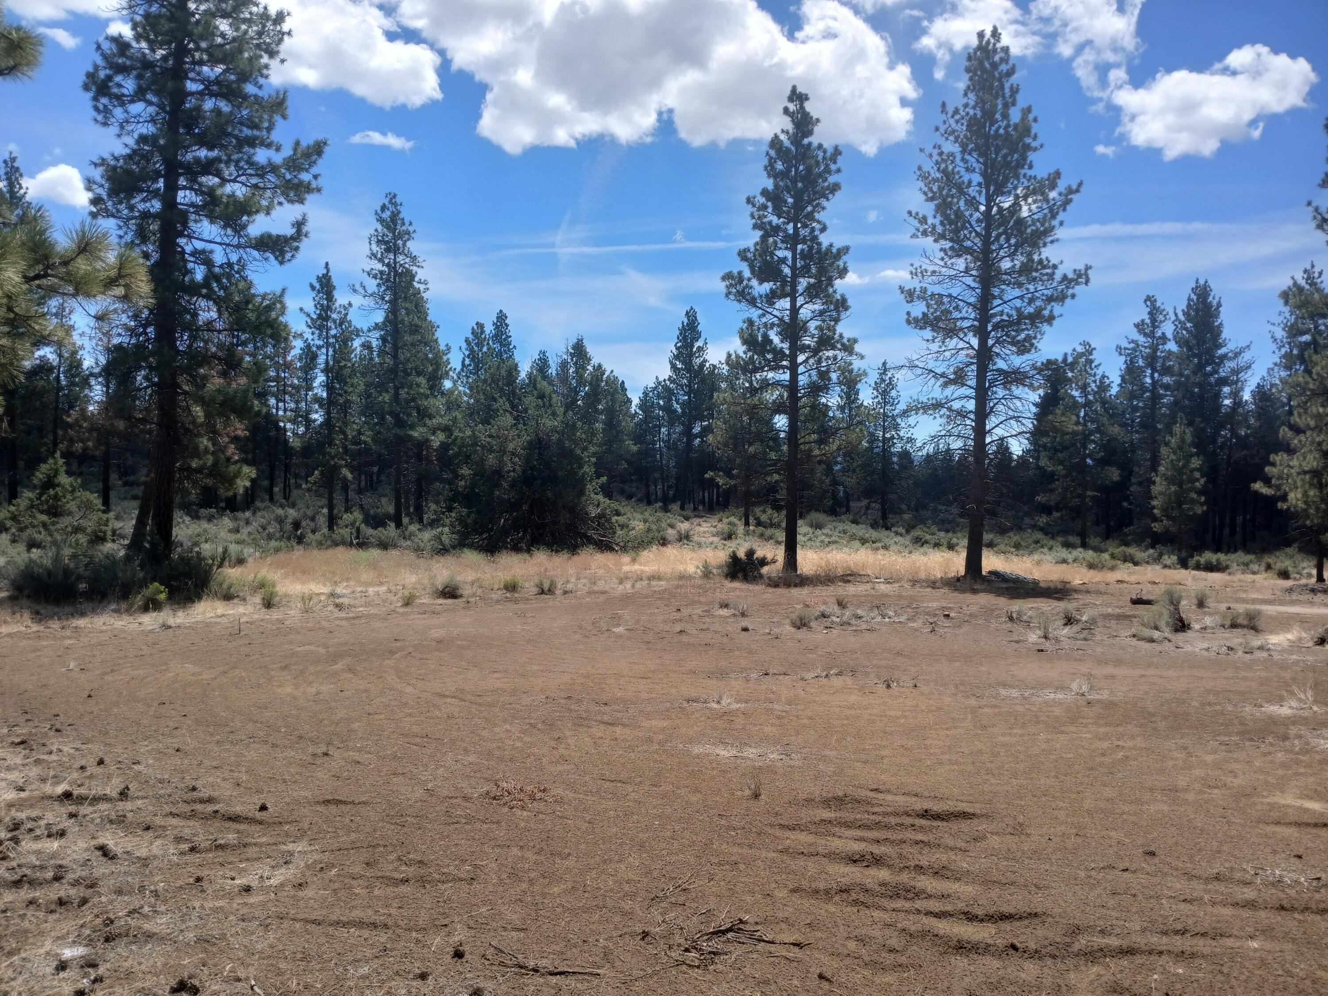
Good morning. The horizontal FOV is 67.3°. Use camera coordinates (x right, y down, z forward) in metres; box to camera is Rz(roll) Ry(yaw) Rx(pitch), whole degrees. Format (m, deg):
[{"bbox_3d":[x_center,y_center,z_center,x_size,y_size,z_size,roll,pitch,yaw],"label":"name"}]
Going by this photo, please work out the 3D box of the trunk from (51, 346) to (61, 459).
[{"bbox_3d":[-31.695,-4.679,52.000,0.350,6.300,0.320,2,0,0],"label":"trunk"}]

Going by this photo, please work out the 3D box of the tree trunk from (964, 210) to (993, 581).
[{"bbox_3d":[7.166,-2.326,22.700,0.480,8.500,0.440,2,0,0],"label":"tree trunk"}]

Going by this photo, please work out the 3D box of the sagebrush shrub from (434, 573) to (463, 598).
[{"bbox_3d":[-3.765,1.529,17.400,0.490,0.430,0.450,1,0,0],"label":"sagebrush shrub"}]

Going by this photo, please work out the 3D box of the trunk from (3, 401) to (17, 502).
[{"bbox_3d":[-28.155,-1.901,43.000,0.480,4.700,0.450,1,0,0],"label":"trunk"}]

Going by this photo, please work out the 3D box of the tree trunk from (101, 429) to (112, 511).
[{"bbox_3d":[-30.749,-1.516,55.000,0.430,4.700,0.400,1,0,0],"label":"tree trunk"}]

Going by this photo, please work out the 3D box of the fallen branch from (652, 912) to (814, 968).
[{"bbox_3d":[0.235,1.560,3.550,0.560,0.080,0.340,1,0,0],"label":"fallen branch"}]

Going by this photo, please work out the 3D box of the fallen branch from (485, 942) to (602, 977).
[{"bbox_3d":[-0.415,1.575,3.420,0.430,0.045,0.140,1,0,26],"label":"fallen branch"}]

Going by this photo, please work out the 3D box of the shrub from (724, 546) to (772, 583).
[{"bbox_3d":[1.811,1.431,21.500,1.050,0.780,0.850,1,0,0],"label":"shrub"}]

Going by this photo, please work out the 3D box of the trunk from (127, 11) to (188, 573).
[{"bbox_3d":[-12.182,-4.905,24.000,1.100,13.100,0.750,1,0,0],"label":"trunk"}]

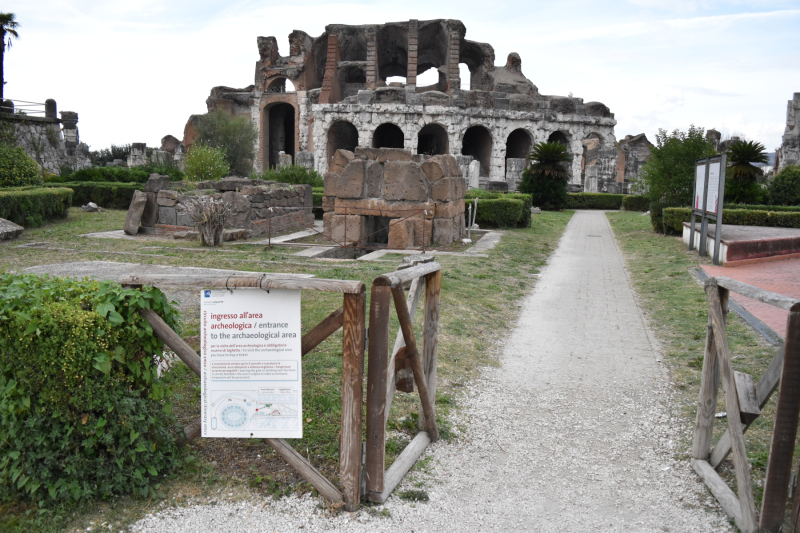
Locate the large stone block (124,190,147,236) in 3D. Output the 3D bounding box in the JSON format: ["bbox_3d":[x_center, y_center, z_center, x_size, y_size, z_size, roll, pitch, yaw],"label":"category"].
[{"bbox_3d":[-6.845,-1.404,15.600,0.380,1.120,0.360,13,2,-16],"label":"large stone block"}]

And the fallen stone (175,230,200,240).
[{"bbox_3d":[-5.155,-0.745,14.550,0.640,0.190,0.380,4,9,18],"label":"fallen stone"}]

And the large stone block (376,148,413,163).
[{"bbox_3d":[0.019,-2.657,14.414,0.890,0.325,0.600,4,9,27],"label":"large stone block"}]

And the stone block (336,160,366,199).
[{"bbox_3d":[-1.158,-2.173,14.892,0.682,0.918,0.500,3,9,10],"label":"stone block"}]

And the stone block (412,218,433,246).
[{"bbox_3d":[0.601,-0.850,14.765,0.464,0.662,0.500,3,9,10],"label":"stone block"}]

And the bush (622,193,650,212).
[{"bbox_3d":[13.459,-3.572,33.831,1.800,0.880,0.950,4,9,17],"label":"bush"}]

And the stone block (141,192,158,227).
[{"bbox_3d":[-6.620,-1.498,15.850,0.440,0.870,0.450,10,9,18],"label":"stone block"}]

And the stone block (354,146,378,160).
[{"bbox_3d":[-0.843,-2.845,15.100,0.580,0.340,0.500,3,9,14],"label":"stone block"}]

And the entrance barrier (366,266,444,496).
[{"bbox_3d":[0.035,0.575,3.280,0.130,1.120,0.810,5,9,25],"label":"entrance barrier"}]

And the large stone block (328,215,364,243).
[{"bbox_3d":[-1.202,-0.964,15.147,0.889,0.683,0.650,4,9,27],"label":"large stone block"}]

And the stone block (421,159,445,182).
[{"bbox_3d":[0.860,-2.393,14.950,0.580,0.560,0.520,3,9,14],"label":"stone block"}]

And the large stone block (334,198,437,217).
[{"bbox_3d":[-0.320,-1.425,14.647,2.442,0.390,0.500,3,9,9],"label":"large stone block"}]

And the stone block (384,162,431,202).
[{"bbox_3d":[0.307,-1.989,14.249,1.183,0.889,0.600,4,9,27],"label":"stone block"}]

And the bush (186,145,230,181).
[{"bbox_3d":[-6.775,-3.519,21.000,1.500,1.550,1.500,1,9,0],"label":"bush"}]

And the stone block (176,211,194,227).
[{"bbox_3d":[-6.075,-1.403,17.449,0.632,0.446,0.450,3,9,18],"label":"stone block"}]

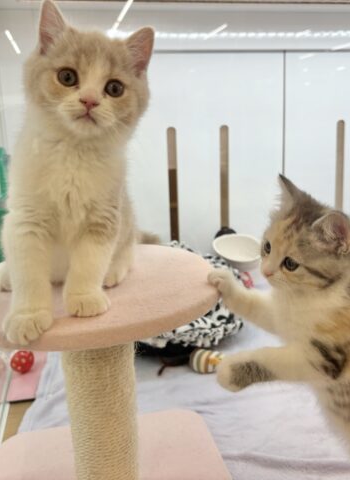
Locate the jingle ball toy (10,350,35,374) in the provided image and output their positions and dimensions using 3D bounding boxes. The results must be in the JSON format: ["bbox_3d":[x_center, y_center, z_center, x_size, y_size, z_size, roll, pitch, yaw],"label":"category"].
[{"bbox_3d":[-0.275,0.221,0.866,0.044,0.044,0.044,-5,13,-11],"label":"jingle ball toy"}]

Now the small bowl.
[{"bbox_3d":[0.146,0.038,1.121,0.120,0.044,0.120,2,30,-1],"label":"small bowl"}]

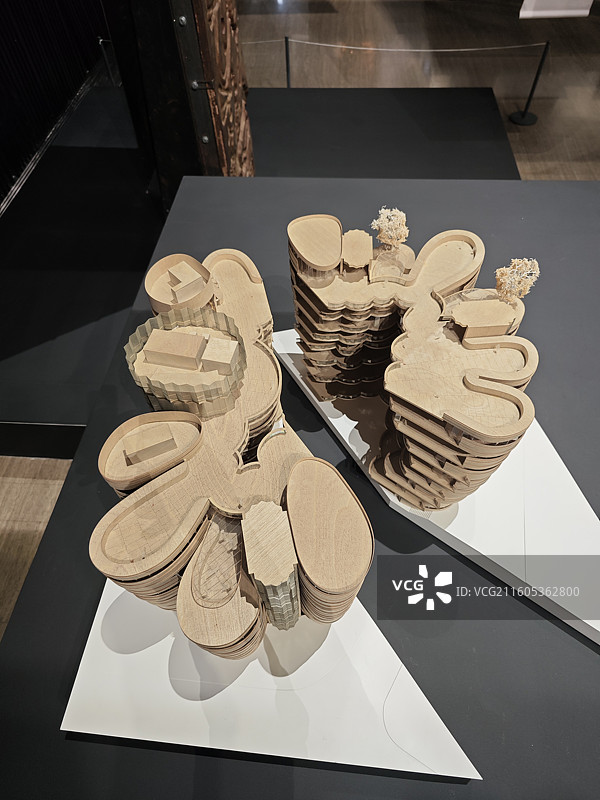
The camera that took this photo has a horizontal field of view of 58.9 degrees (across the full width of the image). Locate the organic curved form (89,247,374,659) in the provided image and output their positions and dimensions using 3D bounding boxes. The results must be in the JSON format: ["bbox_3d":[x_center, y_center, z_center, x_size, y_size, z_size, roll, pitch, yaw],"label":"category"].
[{"bbox_3d":[-0.153,0.072,0.889,0.335,0.315,0.680,-15,53,-10],"label":"organic curved form"}]

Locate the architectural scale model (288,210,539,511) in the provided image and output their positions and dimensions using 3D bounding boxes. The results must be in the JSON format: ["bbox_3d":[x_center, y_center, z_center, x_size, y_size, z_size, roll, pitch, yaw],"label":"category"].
[{"bbox_3d":[0.230,-0.104,1.022,0.348,0.299,0.589,-24,55,-16],"label":"architectural scale model"}]

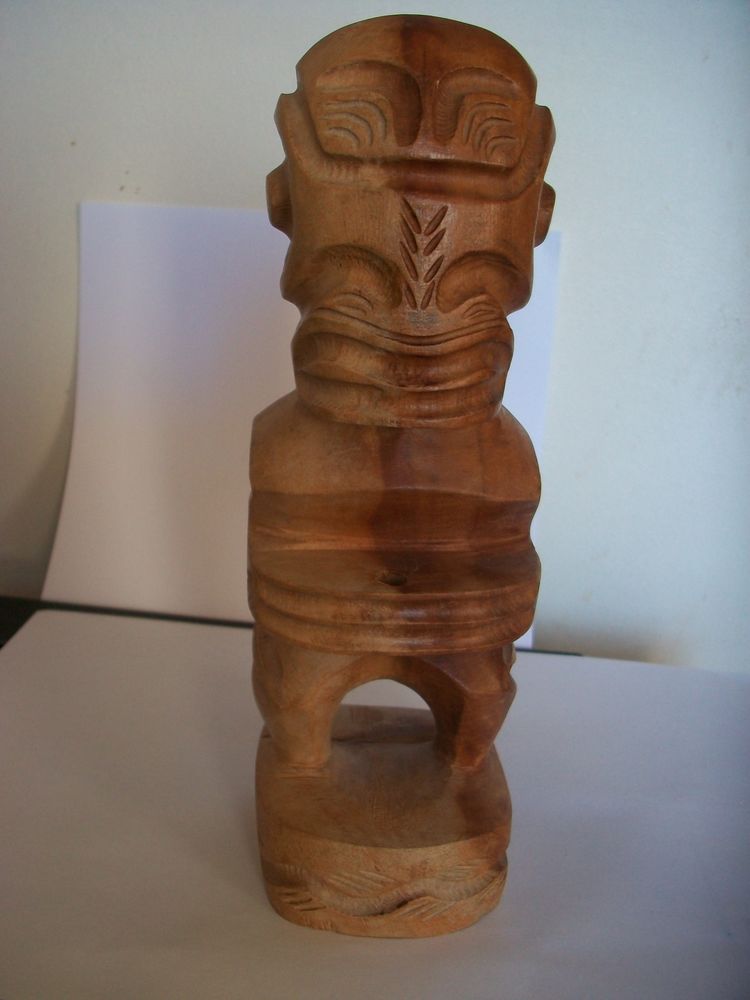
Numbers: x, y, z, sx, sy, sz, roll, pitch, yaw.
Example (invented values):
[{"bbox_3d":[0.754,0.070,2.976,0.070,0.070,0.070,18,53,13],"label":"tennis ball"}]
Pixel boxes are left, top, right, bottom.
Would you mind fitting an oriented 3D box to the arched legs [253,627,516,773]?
[{"bbox_3d":[0.002,0.051,0.260,0.065,0.036,0.037,3,17,-2],"label":"arched legs"}]

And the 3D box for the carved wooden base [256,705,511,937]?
[{"bbox_3d":[0.001,0.082,0.259,0.063,0.027,0.060,3,17,-2],"label":"carved wooden base"}]

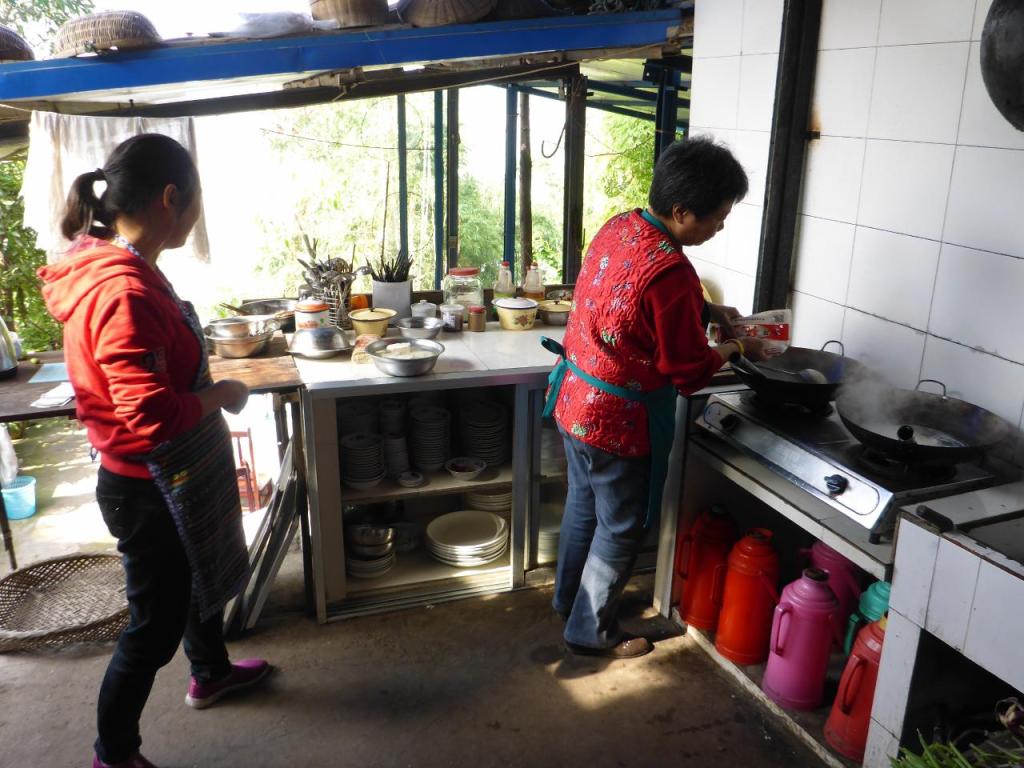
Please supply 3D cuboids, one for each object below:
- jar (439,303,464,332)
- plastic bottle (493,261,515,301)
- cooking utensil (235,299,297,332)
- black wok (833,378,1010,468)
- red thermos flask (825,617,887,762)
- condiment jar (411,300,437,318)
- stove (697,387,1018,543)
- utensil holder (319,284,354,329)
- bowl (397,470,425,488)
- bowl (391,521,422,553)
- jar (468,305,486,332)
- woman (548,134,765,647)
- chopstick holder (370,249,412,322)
[{"bbox_3d":[-0.216,-0.239,3.024,0.089,0.089,0.089,1,17,0],"label":"jar"},{"bbox_3d":[-0.030,-0.370,3.290,0.090,0.228,0.090,0,18,0],"label":"plastic bottle"},{"bbox_3d":[-0.888,-0.250,3.125,0.270,0.090,0.270,-7,19,-21],"label":"cooking utensil"},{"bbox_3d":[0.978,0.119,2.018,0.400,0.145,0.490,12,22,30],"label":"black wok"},{"bbox_3d":[0.852,0.717,2.004,0.205,0.370,0.165,-12,21,-35],"label":"red thermos flask"},{"bbox_3d":[-0.339,-0.274,3.180,0.095,0.092,0.095,1,19,0],"label":"condiment jar"},{"bbox_3d":[0.877,0.178,2.269,0.390,0.145,0.725,-6,20,-21],"label":"stove"},{"bbox_3d":[-0.663,-0.302,3.136,0.135,0.150,0.135,-6,20,-17],"label":"utensil holder"},{"bbox_3d":[-0.337,0.319,2.744,0.090,0.027,0.090,1,19,0],"label":"bowl"},{"bbox_3d":[-0.377,0.545,2.925,0.117,0.072,0.117,0,18,0],"label":"bowl"},{"bbox_3d":[-0.127,-0.240,3.033,0.064,0.087,0.064,1,17,0],"label":"jar"},{"bbox_3d":[0.383,0.057,2.378,0.620,1.470,0.480,-5,18,-17],"label":"woman"},{"bbox_3d":[-0.460,-0.377,3.193,0.148,0.275,0.148,-5,20,-18],"label":"chopstick holder"}]

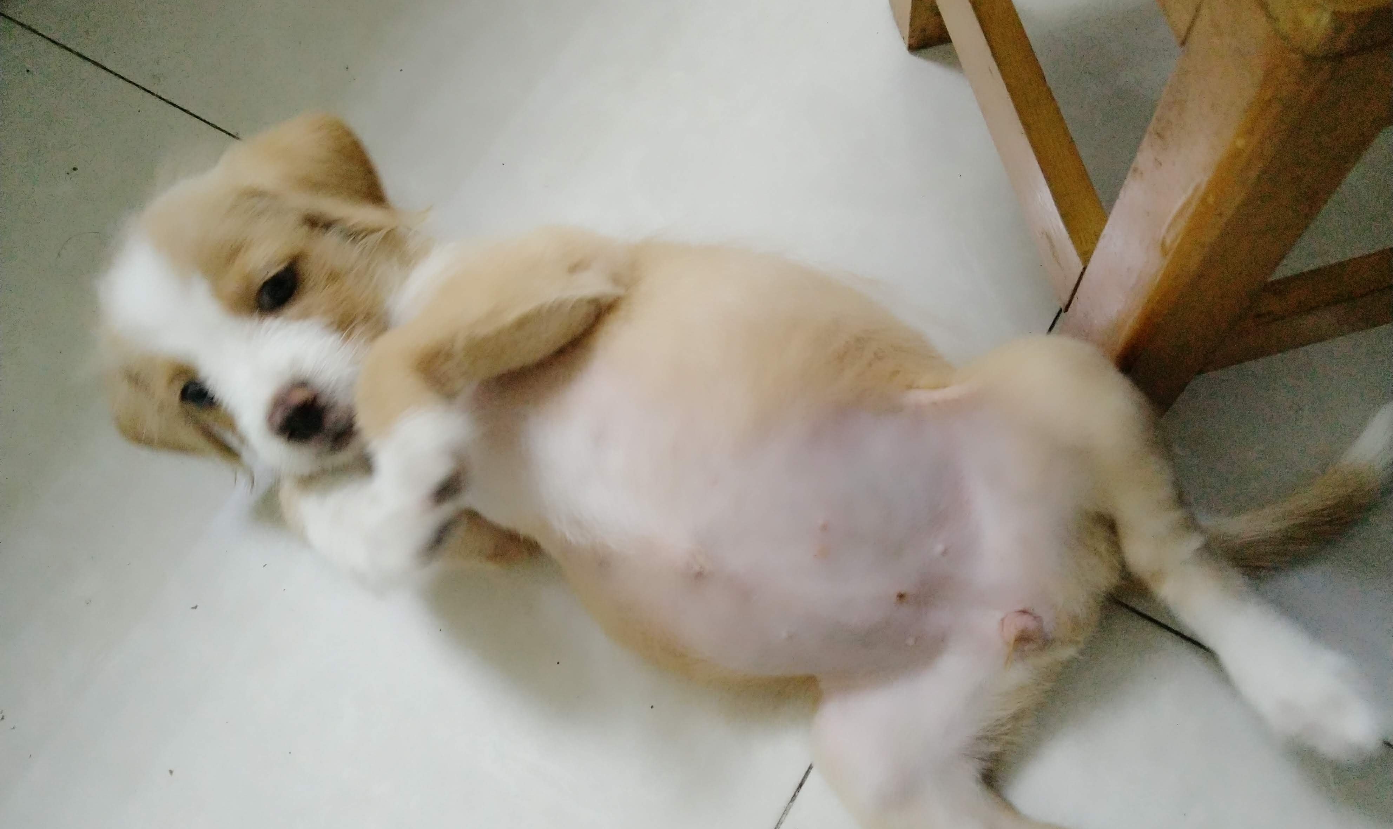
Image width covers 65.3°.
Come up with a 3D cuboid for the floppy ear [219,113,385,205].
[{"bbox_3d":[-0.181,-0.115,0.500,0.074,0.025,0.042,12,57,-9],"label":"floppy ear"}]

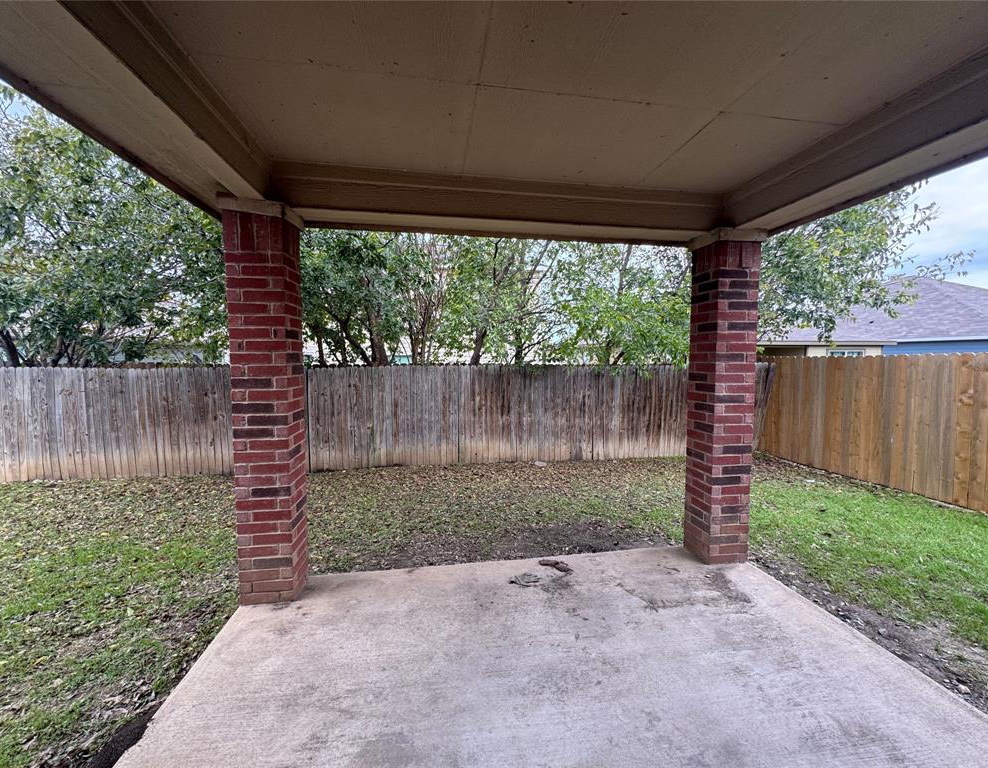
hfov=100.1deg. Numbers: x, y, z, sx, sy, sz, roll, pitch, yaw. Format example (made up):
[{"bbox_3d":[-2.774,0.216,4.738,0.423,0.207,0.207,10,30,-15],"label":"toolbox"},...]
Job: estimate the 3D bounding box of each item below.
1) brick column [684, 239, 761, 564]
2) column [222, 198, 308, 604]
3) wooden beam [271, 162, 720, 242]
[{"bbox_3d":[1.760,0.153,3.228,0.326,2.420,0.320,-1,4,-9],"label":"brick column"},{"bbox_3d":[-1.469,0.173,2.724,0.326,2.455,0.320,-1,4,-9],"label":"column"},{"bbox_3d":[0.127,-1.242,2.906,3.050,0.275,0.270,-1,4,-9],"label":"wooden beam"}]

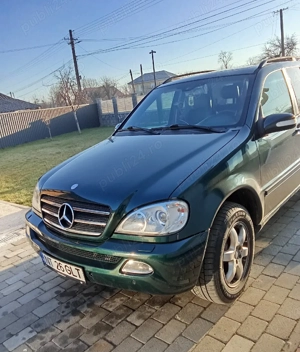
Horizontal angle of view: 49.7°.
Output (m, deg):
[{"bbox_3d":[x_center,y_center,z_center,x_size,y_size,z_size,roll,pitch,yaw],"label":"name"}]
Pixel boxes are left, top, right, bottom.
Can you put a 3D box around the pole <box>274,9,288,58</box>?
[{"bbox_3d":[13.556,-12.590,33.122,1.600,8.200,0.400,-1,15,24],"label":"pole"}]

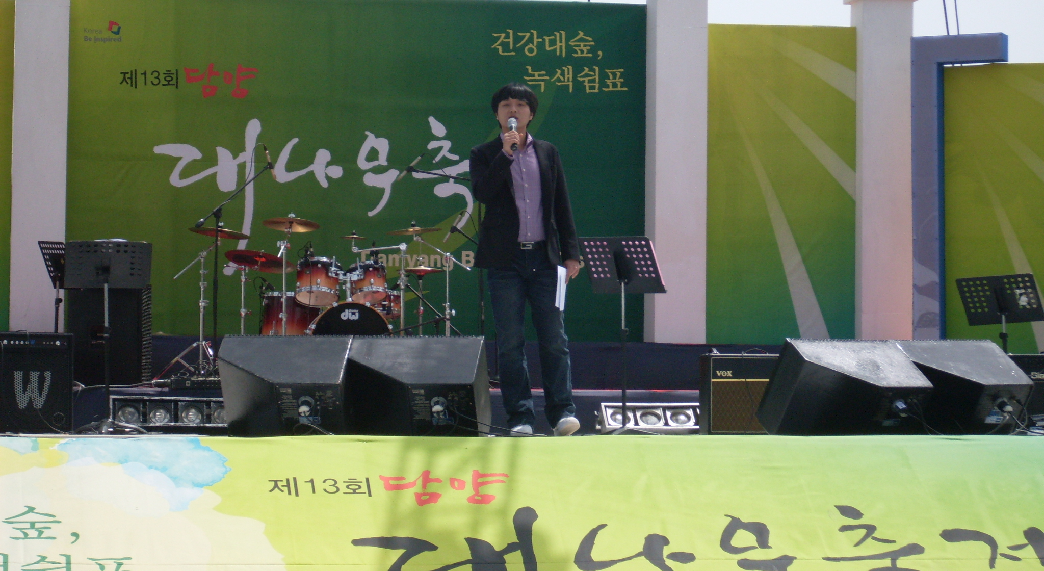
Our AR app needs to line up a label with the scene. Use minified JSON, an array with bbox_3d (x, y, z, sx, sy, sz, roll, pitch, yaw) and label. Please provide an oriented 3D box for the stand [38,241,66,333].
[{"bbox_3d":[-2.800,0.180,20.800,0.420,0.920,0.470,1,-2,-21],"label":"stand"}]

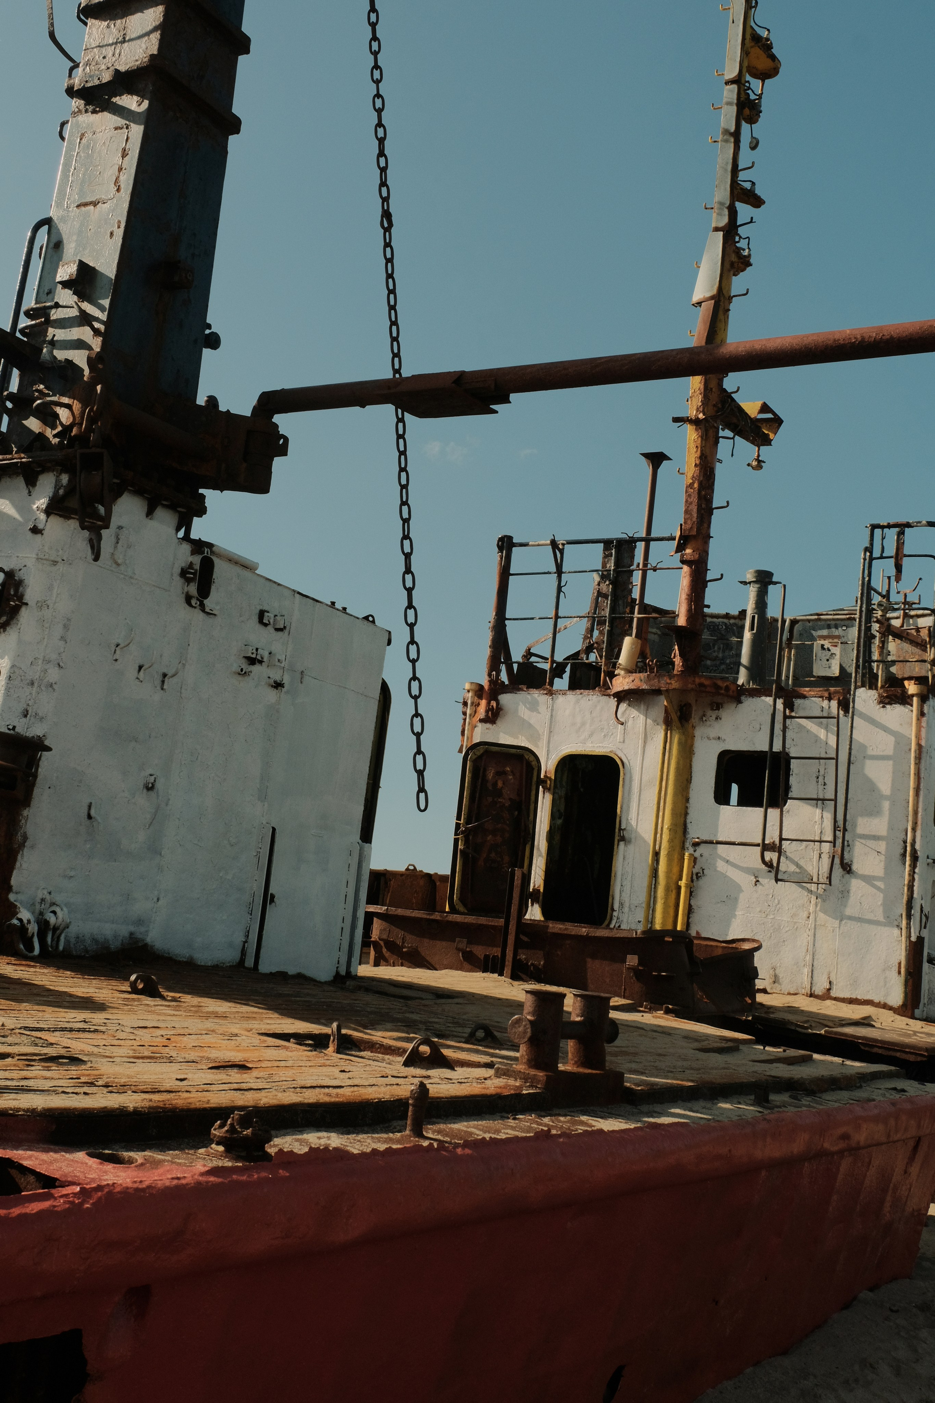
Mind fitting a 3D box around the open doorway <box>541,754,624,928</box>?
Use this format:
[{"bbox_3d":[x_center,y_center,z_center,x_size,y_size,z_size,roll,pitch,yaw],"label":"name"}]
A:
[{"bbox_3d":[0.923,1.113,10.364,0.630,1.400,0.100,0,-11,28],"label":"open doorway"}]

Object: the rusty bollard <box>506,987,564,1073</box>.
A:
[{"bbox_3d":[0.260,1.246,4.863,0.165,0.310,0.250,-1,-12,32],"label":"rusty bollard"}]

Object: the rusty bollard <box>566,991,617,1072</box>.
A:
[{"bbox_3d":[0.516,1.340,5.235,0.165,0.310,0.250,-1,-12,32],"label":"rusty bollard"}]

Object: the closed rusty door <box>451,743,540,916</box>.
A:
[{"bbox_3d":[0.235,1.046,10.400,0.660,1.400,0.090,4,-10,11],"label":"closed rusty door"}]

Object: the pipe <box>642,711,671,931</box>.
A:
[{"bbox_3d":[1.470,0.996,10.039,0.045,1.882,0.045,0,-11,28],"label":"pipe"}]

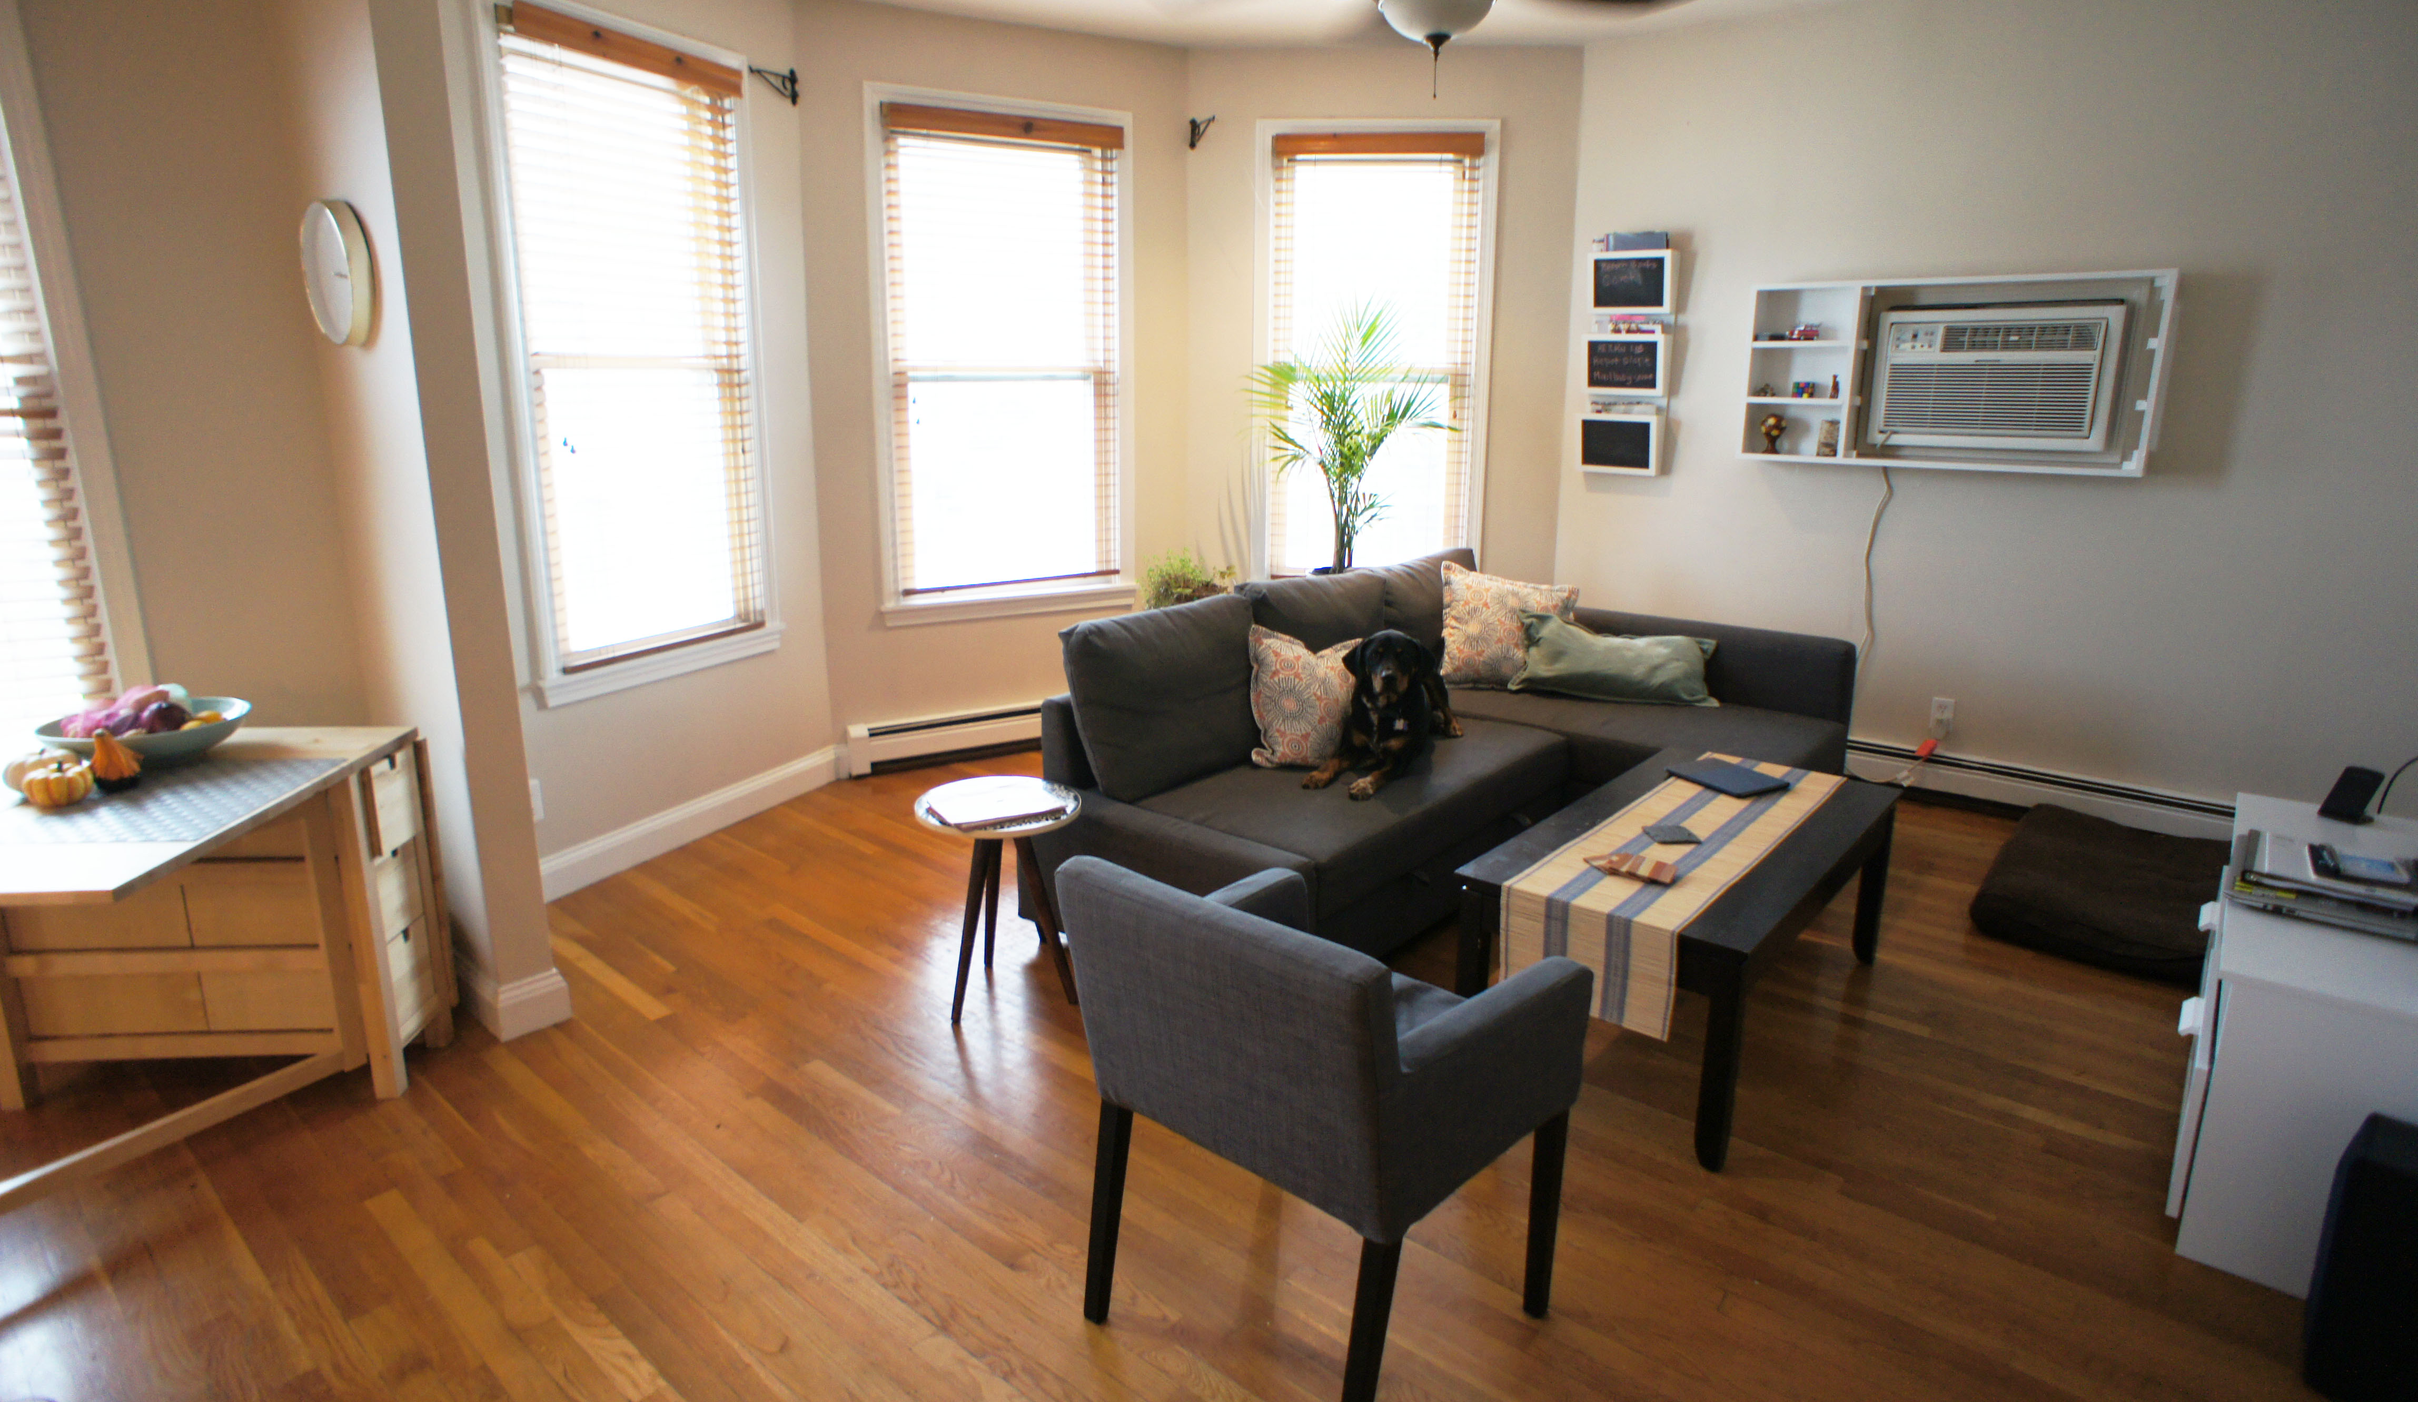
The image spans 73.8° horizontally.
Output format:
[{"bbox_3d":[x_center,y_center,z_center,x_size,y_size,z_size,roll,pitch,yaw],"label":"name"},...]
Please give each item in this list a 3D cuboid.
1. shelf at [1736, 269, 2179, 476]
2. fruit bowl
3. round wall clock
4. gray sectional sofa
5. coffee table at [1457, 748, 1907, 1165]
[{"bbox_3d":[2.382,-1.062,5.239,1.289,0.601,0.110,12,18,41],"label":"shelf"},{"bbox_3d":[-2.226,0.071,3.386,0.380,0.080,0.380,0,13,0],"label":"fruit bowl"},{"bbox_3d":[-1.977,-0.967,3.649,0.045,0.315,0.315,-13,19,-43],"label":"round wall clock"},{"bbox_3d":[0.764,0.123,4.665,1.470,0.860,2.280,10,17,37],"label":"gray sectional sofa"},{"bbox_3d":[1.121,0.542,3.730,0.610,0.480,1.240,9,16,34],"label":"coffee table"}]

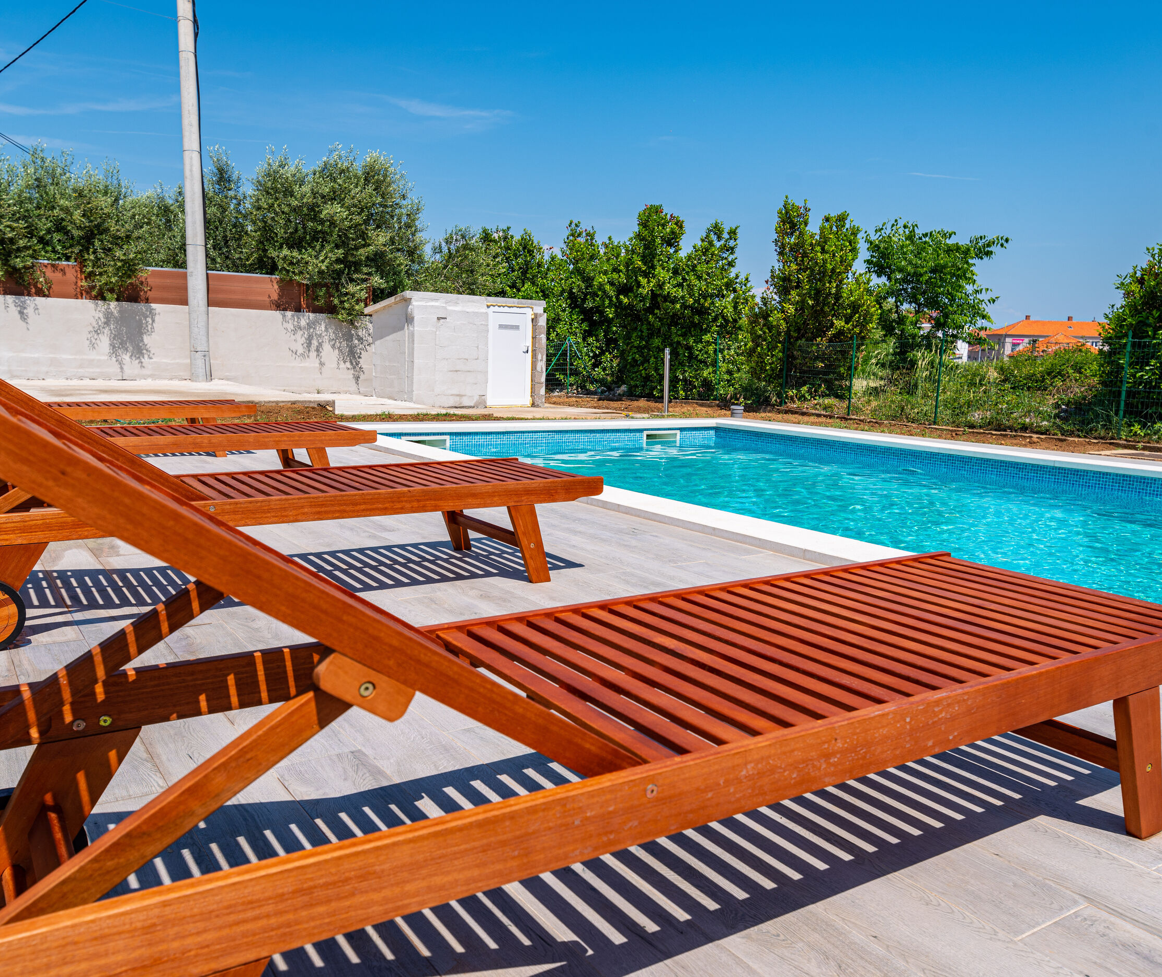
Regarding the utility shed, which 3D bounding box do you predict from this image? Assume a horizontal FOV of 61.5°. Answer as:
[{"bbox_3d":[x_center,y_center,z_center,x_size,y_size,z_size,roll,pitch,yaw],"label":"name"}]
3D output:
[{"bbox_3d":[-2.164,-2.401,17.061,2.641,1.851,1.835,-3,9,-33],"label":"utility shed"}]

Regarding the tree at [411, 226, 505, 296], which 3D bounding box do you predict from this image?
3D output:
[{"bbox_3d":[-3.366,-5.078,27.292,3.200,4.343,3.000,1,8,-7],"label":"tree"}]

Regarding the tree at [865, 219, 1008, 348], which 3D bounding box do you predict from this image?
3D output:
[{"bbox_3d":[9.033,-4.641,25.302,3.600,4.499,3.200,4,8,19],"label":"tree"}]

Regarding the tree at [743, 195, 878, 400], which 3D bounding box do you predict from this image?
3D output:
[{"bbox_3d":[5.221,-4.344,22.814,3.000,4.669,2.600,3,8,12],"label":"tree"}]

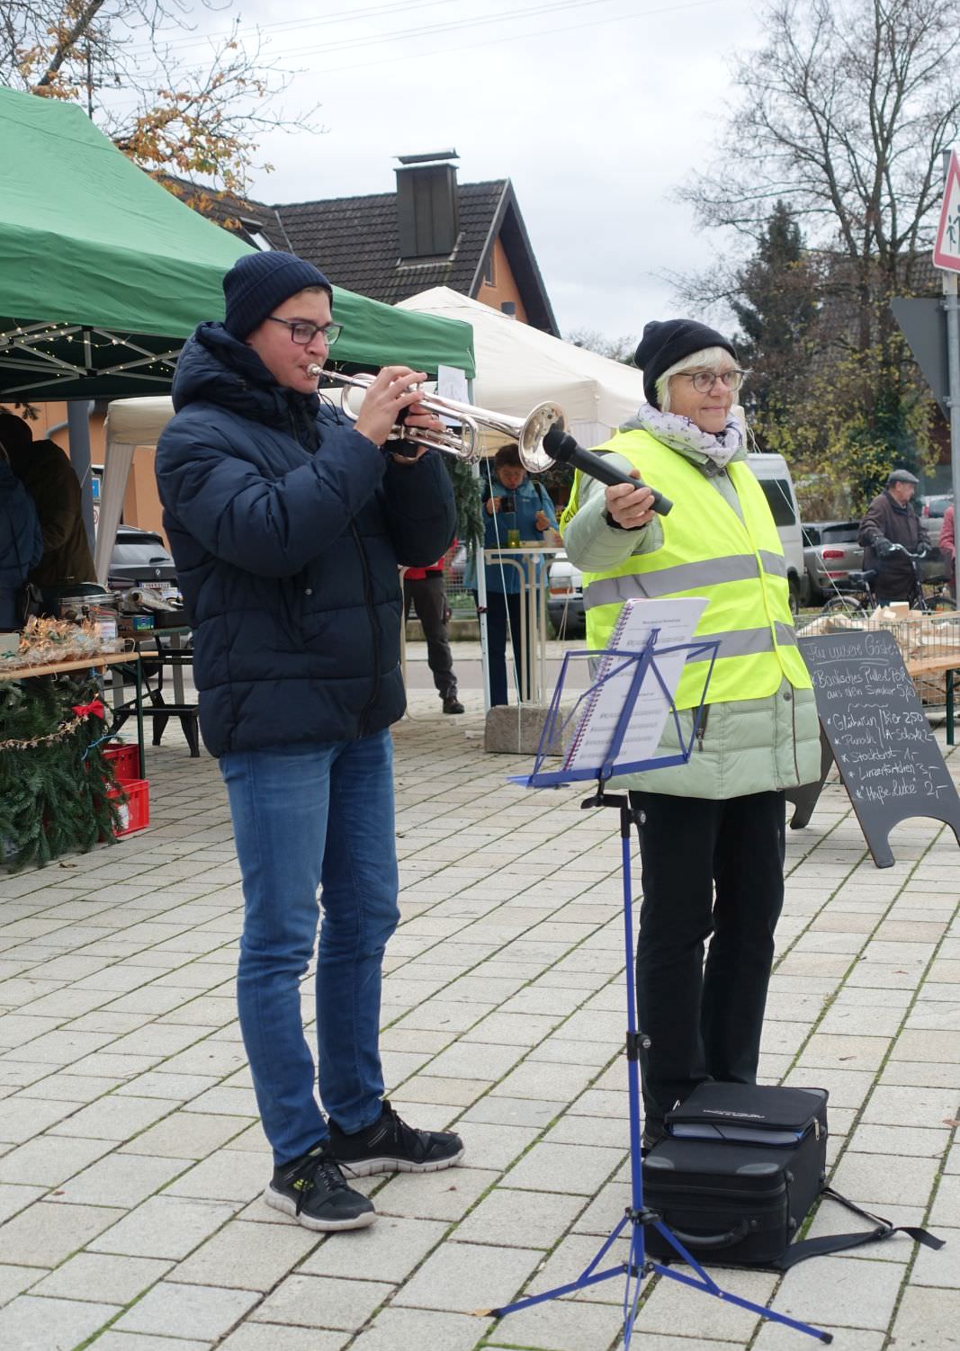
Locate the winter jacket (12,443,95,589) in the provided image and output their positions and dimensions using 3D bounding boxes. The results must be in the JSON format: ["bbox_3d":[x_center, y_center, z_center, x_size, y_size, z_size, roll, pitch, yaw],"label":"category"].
[{"bbox_3d":[-2.031,-0.698,10.231,0.480,0.800,0.520,-2,4,-3],"label":"winter jacket"}]

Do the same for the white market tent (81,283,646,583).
[{"bbox_3d":[-0.190,-1.105,13.750,3.050,2.700,3.050,0,5,21],"label":"white market tent"}]

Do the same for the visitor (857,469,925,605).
[{"bbox_3d":[3.261,-0.778,17.066,0.460,1.700,0.560,3,6,44],"label":"visitor"}]

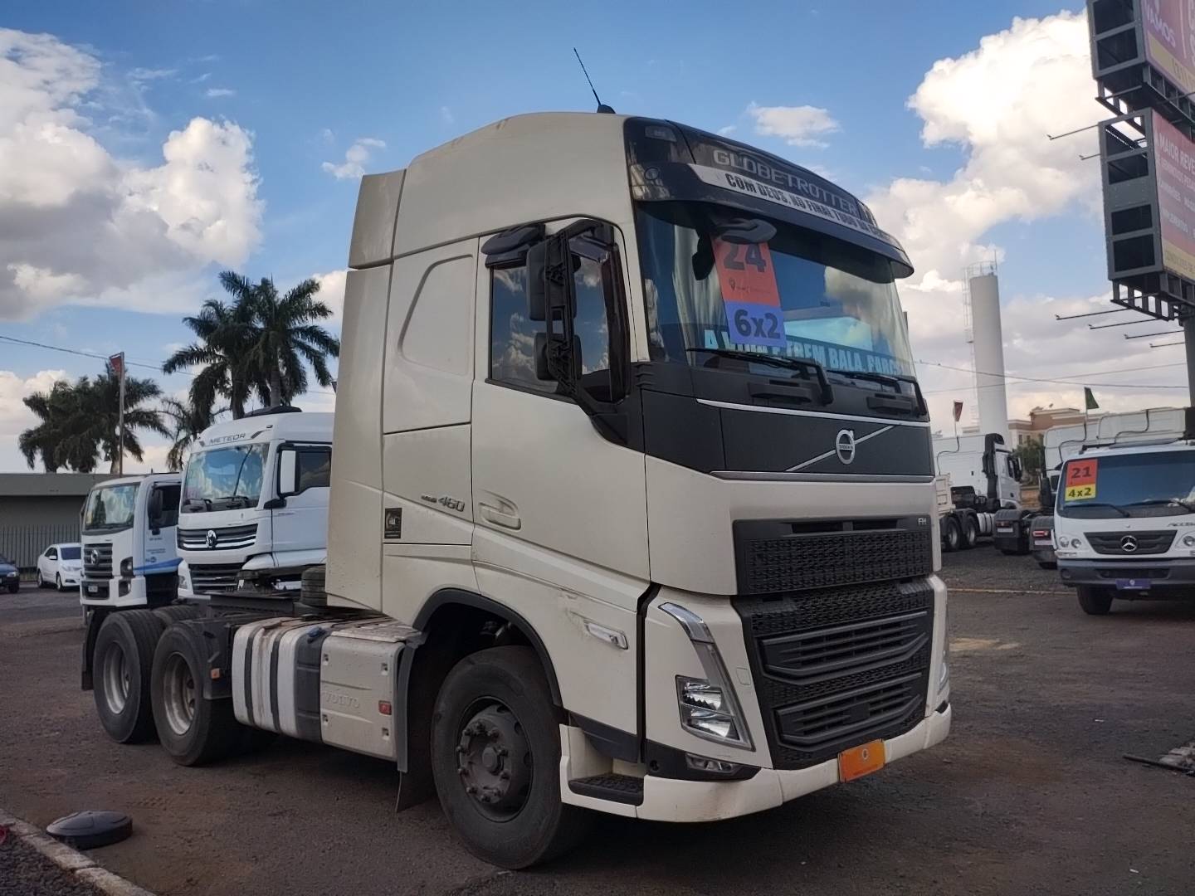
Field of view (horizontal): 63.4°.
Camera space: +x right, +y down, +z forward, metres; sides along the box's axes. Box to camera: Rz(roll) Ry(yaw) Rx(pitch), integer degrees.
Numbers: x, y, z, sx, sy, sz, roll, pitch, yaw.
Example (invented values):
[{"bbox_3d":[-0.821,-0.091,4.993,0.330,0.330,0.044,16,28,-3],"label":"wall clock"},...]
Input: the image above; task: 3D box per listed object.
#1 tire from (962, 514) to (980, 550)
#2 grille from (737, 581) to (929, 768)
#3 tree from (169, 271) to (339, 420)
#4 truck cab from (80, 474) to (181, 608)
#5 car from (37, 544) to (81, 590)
[{"bbox_3d":[11.114,2.563,29.131,0.290,1.030,1.040,-6,-6,41],"label":"tire"},{"bbox_3d":[1.234,1.025,4.584,1.740,0.770,0.140,3,-7,-44],"label":"grille"},{"bbox_3d":[-16.544,-1.437,46.389,8.200,14.390,7.200,0,-5,-20],"label":"tree"},{"bbox_3d":[-8.180,1.750,18.400,2.500,2.400,2.100,-5,-6,38],"label":"truck cab"},{"bbox_3d":[-17.137,3.941,32.000,1.770,1.480,4.450,3,-7,-41],"label":"car"}]

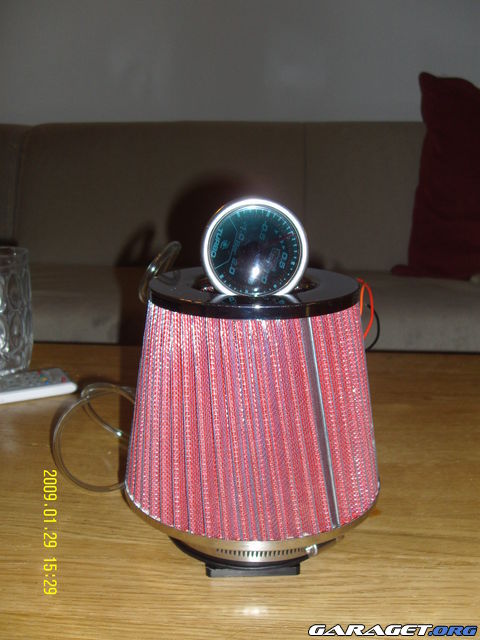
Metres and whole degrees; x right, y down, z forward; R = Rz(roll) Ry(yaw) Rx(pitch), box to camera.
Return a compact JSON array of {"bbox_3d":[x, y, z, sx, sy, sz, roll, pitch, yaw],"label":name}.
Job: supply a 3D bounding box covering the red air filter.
[{"bbox_3d":[0.008,0.057,0.418,0.156,0.159,0.156,0,13,0],"label":"red air filter"}]

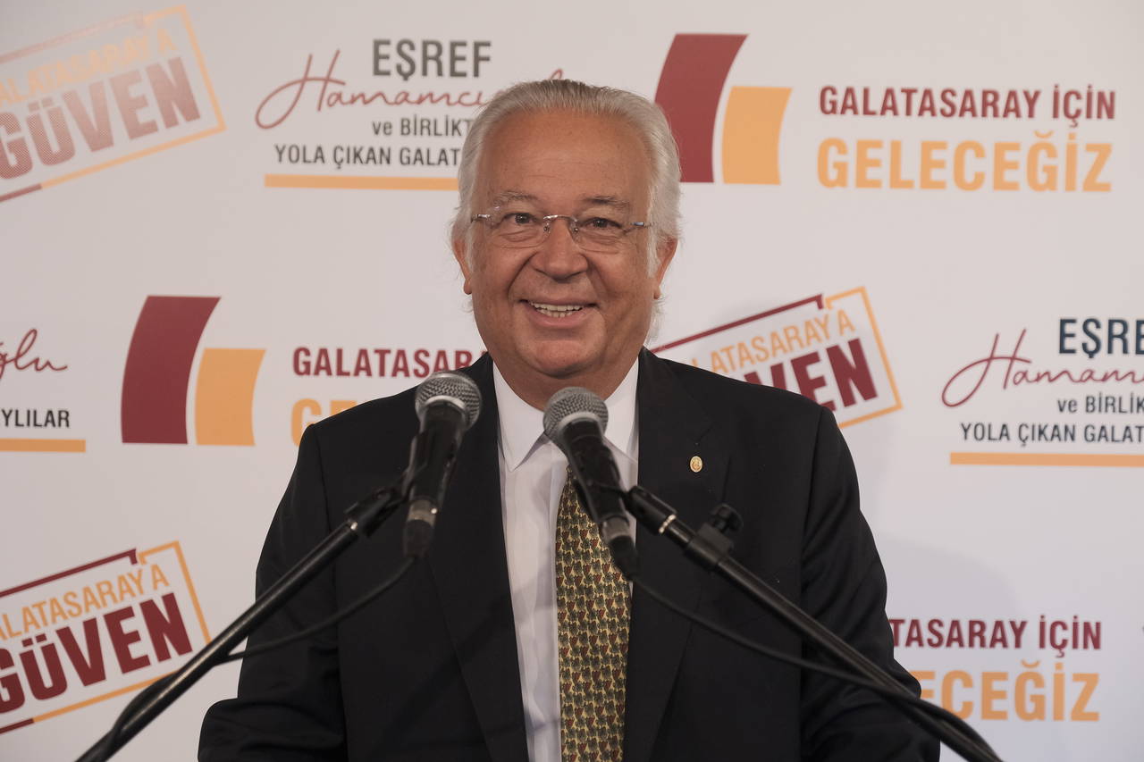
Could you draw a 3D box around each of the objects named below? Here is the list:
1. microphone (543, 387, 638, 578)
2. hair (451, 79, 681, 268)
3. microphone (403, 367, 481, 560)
[{"bbox_3d":[0.022,0.076,1.680,0.052,0.052,0.210,-21,39,0],"label":"microphone"},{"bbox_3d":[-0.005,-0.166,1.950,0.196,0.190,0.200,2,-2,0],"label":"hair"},{"bbox_3d":[-0.103,0.062,1.670,0.052,0.052,0.210,10,36,0],"label":"microphone"}]

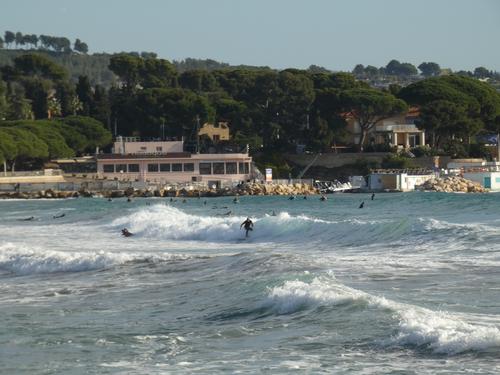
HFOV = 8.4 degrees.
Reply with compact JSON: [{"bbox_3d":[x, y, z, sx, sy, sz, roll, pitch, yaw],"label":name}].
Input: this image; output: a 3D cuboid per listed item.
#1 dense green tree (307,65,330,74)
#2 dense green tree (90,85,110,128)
[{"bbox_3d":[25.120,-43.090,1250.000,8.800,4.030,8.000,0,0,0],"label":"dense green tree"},{"bbox_3d":[-30.260,-15.480,690.000,4.050,10.730,4.050,0,0,0],"label":"dense green tree"}]

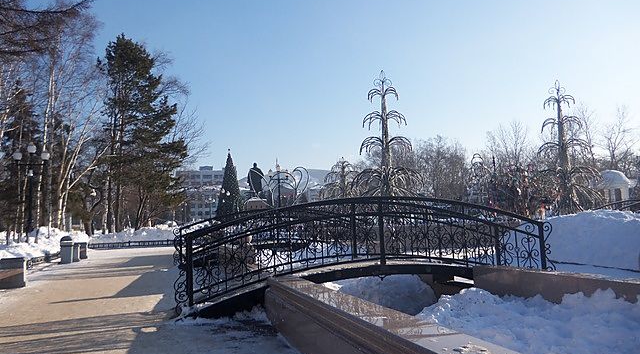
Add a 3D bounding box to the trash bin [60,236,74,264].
[{"bbox_3d":[-10.339,2.964,21.242,0.530,1.130,0.500,0,-5,-15],"label":"trash bin"}]

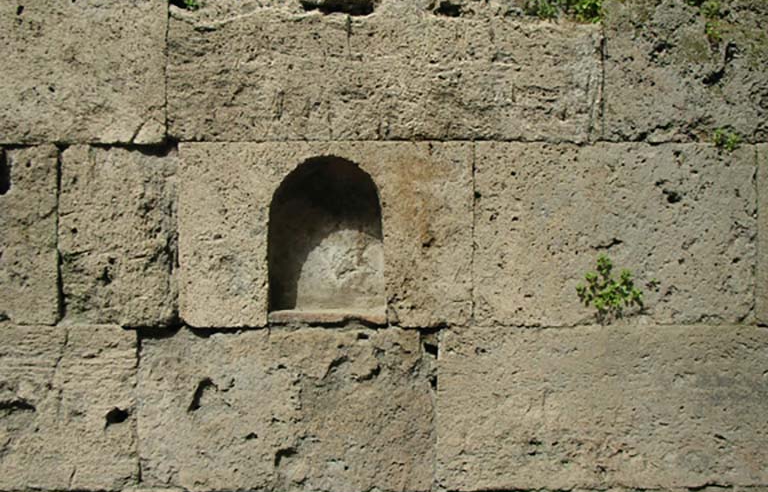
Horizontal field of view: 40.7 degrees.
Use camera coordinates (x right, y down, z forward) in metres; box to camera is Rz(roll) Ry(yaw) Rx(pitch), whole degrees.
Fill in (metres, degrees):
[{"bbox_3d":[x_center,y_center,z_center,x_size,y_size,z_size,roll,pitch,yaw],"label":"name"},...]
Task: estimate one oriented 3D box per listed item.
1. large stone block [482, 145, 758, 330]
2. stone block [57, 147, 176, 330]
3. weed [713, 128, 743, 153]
[{"bbox_3d":[0.850,-0.044,4.040,1.035,0.672,0.480,0,0,0],"label":"large stone block"},{"bbox_3d":[-0.974,-0.039,4.025,0.426,0.661,0.450,0,0,0],"label":"stone block"},{"bbox_3d":[1.241,-0.381,3.780,0.108,0.087,0.080,0,0,0],"label":"weed"}]

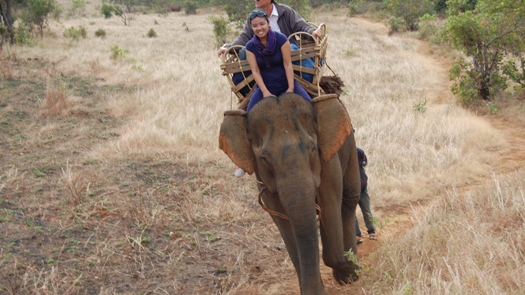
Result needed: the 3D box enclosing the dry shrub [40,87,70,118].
[{"bbox_3d":[-4.135,-0.899,19.500,0.580,0.560,0.550,-2,10,0],"label":"dry shrub"}]

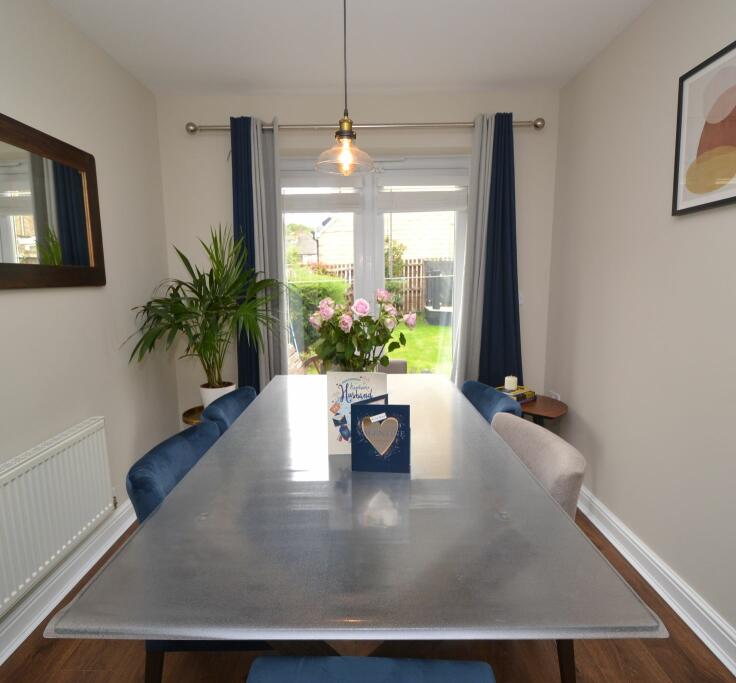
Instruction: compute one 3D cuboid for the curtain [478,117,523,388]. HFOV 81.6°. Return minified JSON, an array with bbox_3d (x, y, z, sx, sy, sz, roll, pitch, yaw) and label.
[{"bbox_3d":[0.877,-0.251,2.720,0.350,2.260,0.140,-1,8,0],"label":"curtain"}]

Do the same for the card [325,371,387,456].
[{"bbox_3d":[-0.035,0.219,1.324,0.180,0.260,0.060,-1,8,0],"label":"card"}]

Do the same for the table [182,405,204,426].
[{"bbox_3d":[-0.866,0.690,2.506,0.400,0.540,0.400,-1,8,0],"label":"table"}]

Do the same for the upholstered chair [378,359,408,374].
[{"bbox_3d":[-0.011,0.560,2.364,0.500,0.820,0.570,-1,8,0],"label":"upholstered chair"}]

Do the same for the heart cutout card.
[{"bbox_3d":[0.041,0.265,1.236,0.160,0.193,0.100,0,8,6],"label":"heart cutout card"}]

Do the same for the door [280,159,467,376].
[{"bbox_3d":[0.011,-0.183,2.964,1.460,2.080,0.090,-1,8,0],"label":"door"}]

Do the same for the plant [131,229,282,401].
[{"bbox_3d":[-0.849,-0.096,2.383,0.730,1.060,0.680,-1,8,0],"label":"plant"}]

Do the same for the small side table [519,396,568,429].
[{"bbox_3d":[0.929,0.655,2.507,0.460,0.570,0.460,-1,8,0],"label":"small side table"}]

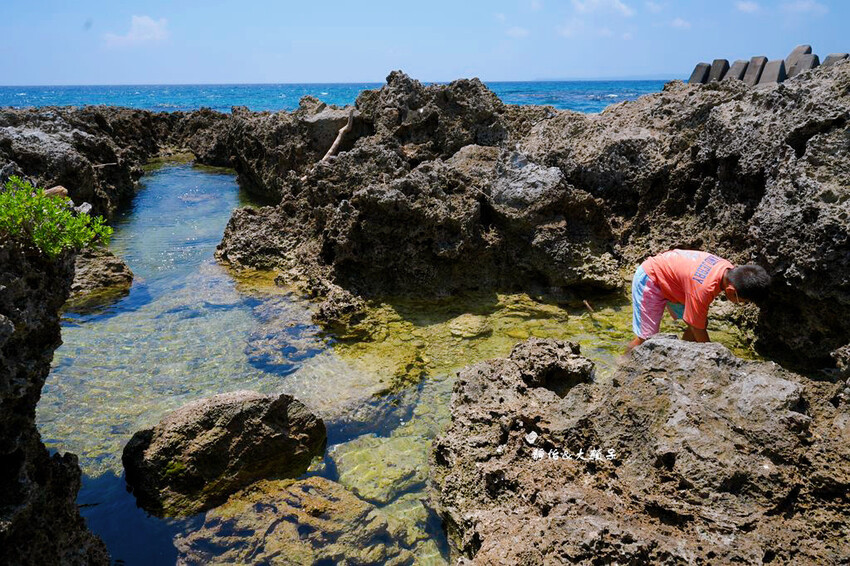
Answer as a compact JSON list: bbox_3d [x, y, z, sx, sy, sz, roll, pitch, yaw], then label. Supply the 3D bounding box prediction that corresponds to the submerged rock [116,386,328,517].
[{"bbox_3d":[-0.775,0.645,2.220,0.750,0.370,0.450,-11,22,-27],"label":"submerged rock"}]

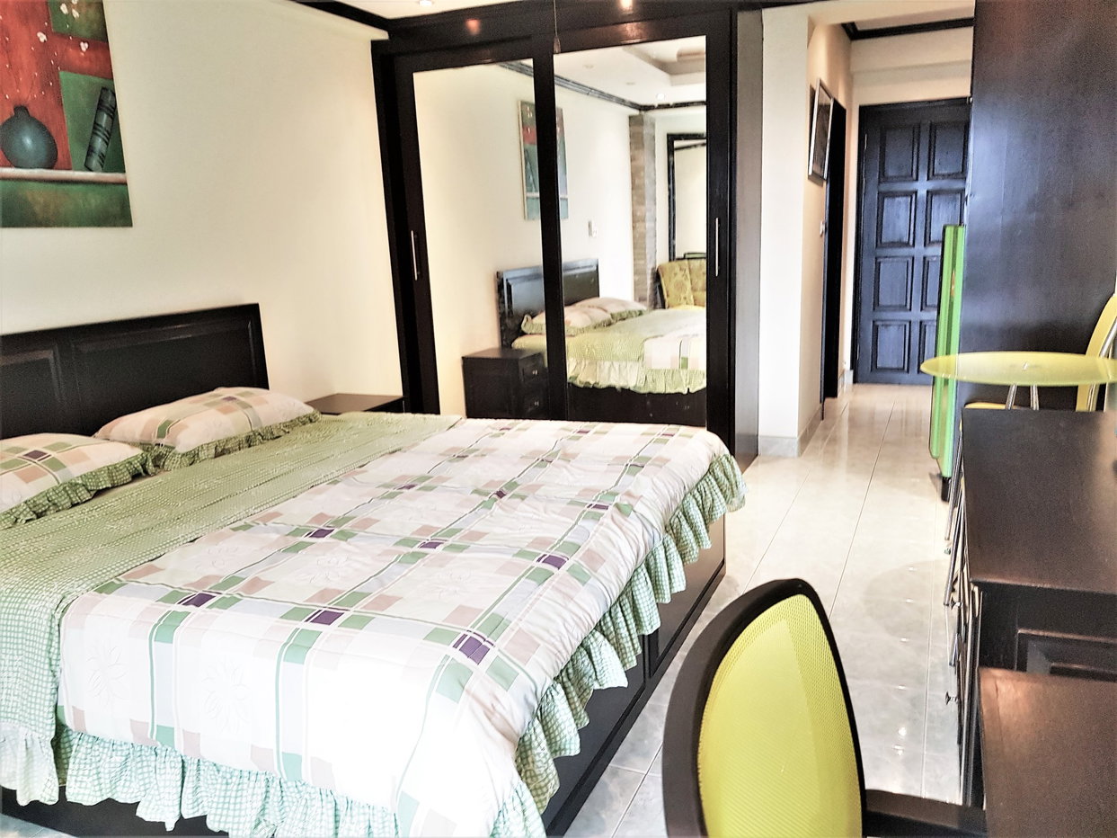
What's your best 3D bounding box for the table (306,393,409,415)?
[{"bbox_3d":[-1.035,0.155,4.096,0.423,0.467,0.448,3,13,24],"label":"table"}]

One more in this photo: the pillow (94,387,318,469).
[{"bbox_3d":[-1.306,-0.002,3.135,0.508,0.154,0.786,3,13,24],"label":"pillow"}]

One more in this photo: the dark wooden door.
[{"bbox_3d":[2.669,-1.267,6.231,0.829,2.057,0.073,3,13,24],"label":"dark wooden door"}]

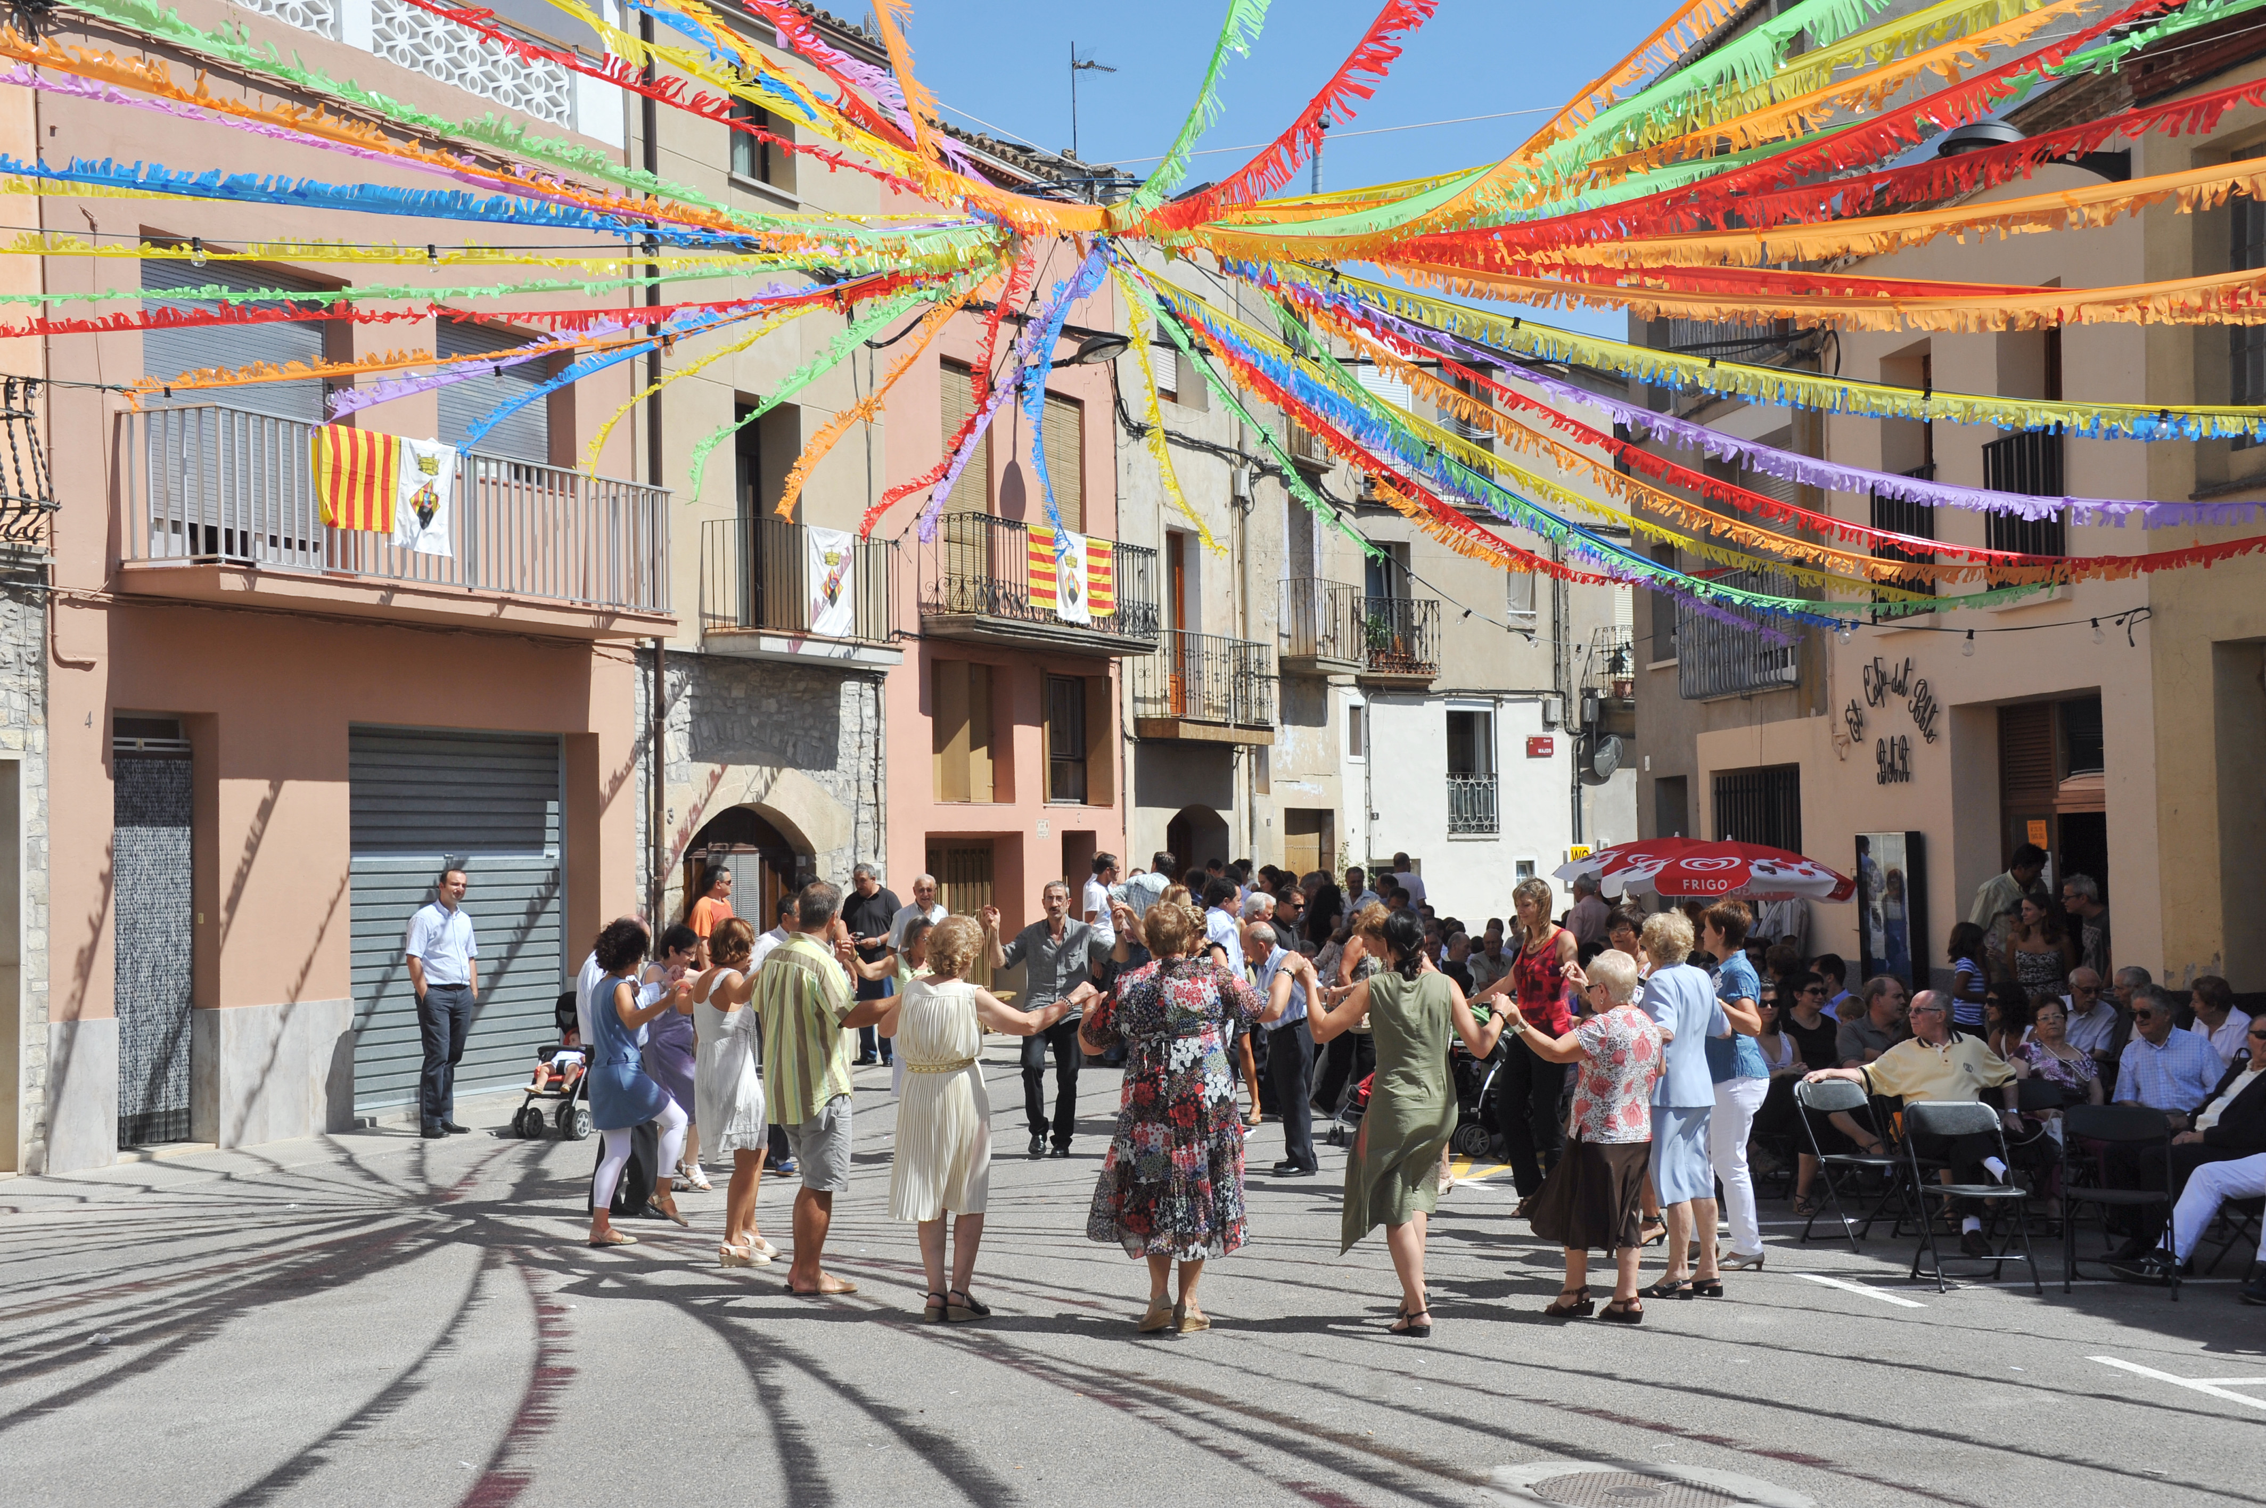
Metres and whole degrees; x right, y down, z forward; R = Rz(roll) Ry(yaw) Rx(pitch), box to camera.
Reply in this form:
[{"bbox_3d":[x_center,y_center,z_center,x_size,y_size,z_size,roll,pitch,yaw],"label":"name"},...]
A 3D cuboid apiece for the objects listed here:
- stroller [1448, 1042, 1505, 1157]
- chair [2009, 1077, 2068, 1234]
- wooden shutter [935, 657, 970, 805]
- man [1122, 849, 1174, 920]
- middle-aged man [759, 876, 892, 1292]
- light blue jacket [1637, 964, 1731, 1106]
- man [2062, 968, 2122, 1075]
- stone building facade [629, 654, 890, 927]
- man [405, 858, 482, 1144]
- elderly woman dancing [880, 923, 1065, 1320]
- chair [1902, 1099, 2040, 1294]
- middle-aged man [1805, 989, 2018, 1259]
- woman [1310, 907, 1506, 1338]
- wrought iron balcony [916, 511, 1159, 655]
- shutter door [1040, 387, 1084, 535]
[{"bbox_3d":[2.184,2.011,18.300,0.750,0.900,0.500,0,-3,-38],"label":"stroller"},{"bbox_3d":[4.237,1.897,14.100,0.460,0.800,0.480,-1,-2,-3],"label":"chair"},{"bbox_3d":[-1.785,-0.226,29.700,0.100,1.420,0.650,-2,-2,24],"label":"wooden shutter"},{"bbox_3d":[0.153,1.656,23.967,0.520,1.770,0.330,-1,-2,-3],"label":"man"},{"bbox_3d":[-1.317,1.399,12.800,0.650,1.730,0.480,-3,-3,37],"label":"middle-aged man"},{"bbox_3d":[2.329,1.188,12.750,0.420,0.620,0.270,0,-2,-30],"label":"light blue jacket"},{"bbox_3d":[4.912,1.703,15.500,0.550,1.250,0.750,-1,-2,3],"label":"man"},{"bbox_3d":[-3.340,0.941,26.290,0.450,3.500,4.250,-2,-2,24],"label":"stone building facade"},{"bbox_3d":[-4.499,1.622,19.700,0.480,1.760,0.320,1,-3,-40],"label":"man"},{"bbox_3d":[-0.645,1.463,12.150,0.750,1.610,0.480,-2,-3,20],"label":"elderly woman dancing"},{"bbox_3d":[3.534,1.873,12.763,0.440,0.770,0.480,-1,-2,-5],"label":"chair"},{"bbox_3d":[3.632,1.712,14.121,0.950,1.210,0.800,-1,-2,6],"label":"middle-aged man"},{"bbox_3d":[1.054,1.415,11.728,0.740,1.640,0.500,-1,-2,-5],"label":"woman"},{"bbox_3d":[-0.890,-1.656,30.542,0.620,1.120,4.641,-2,-3,22],"label":"wrought iron balcony"},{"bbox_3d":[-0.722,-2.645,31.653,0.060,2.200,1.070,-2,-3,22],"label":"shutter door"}]

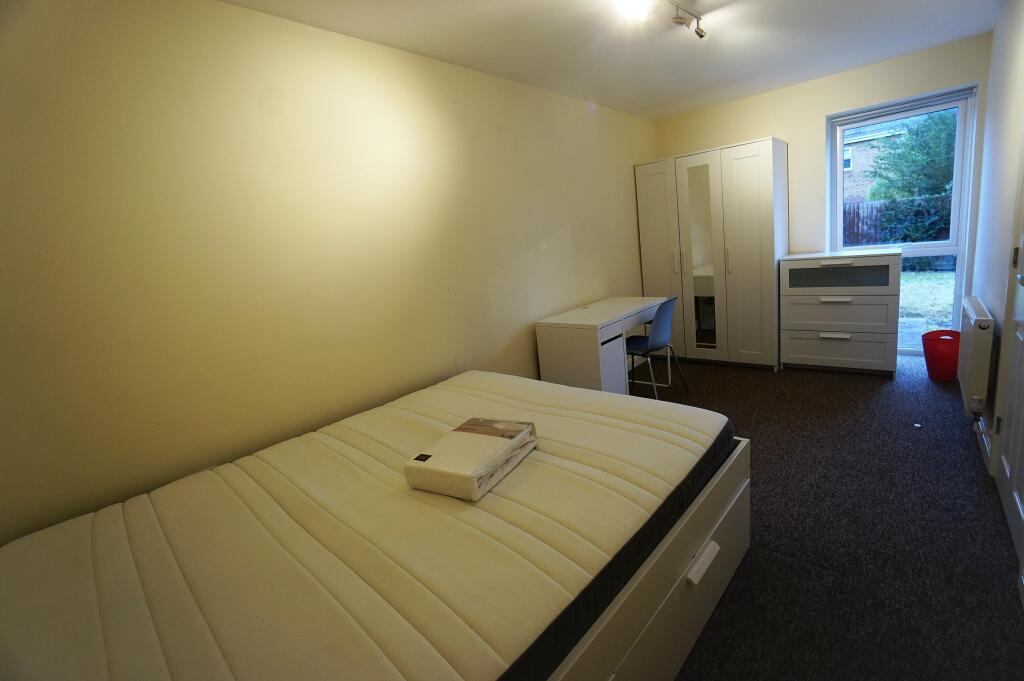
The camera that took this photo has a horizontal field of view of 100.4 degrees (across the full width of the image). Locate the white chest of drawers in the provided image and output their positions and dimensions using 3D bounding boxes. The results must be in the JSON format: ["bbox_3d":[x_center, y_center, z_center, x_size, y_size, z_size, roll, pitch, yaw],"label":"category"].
[{"bbox_3d":[2.655,-0.231,3.473,0.765,0.950,0.415,3,16,42],"label":"white chest of drawers"}]

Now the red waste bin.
[{"bbox_3d":[3.115,0.110,3.062,0.235,0.310,0.235,4,17,42],"label":"red waste bin"}]

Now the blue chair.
[{"bbox_3d":[1.086,0.076,3.368,0.520,0.800,0.470,4,17,42],"label":"blue chair"}]

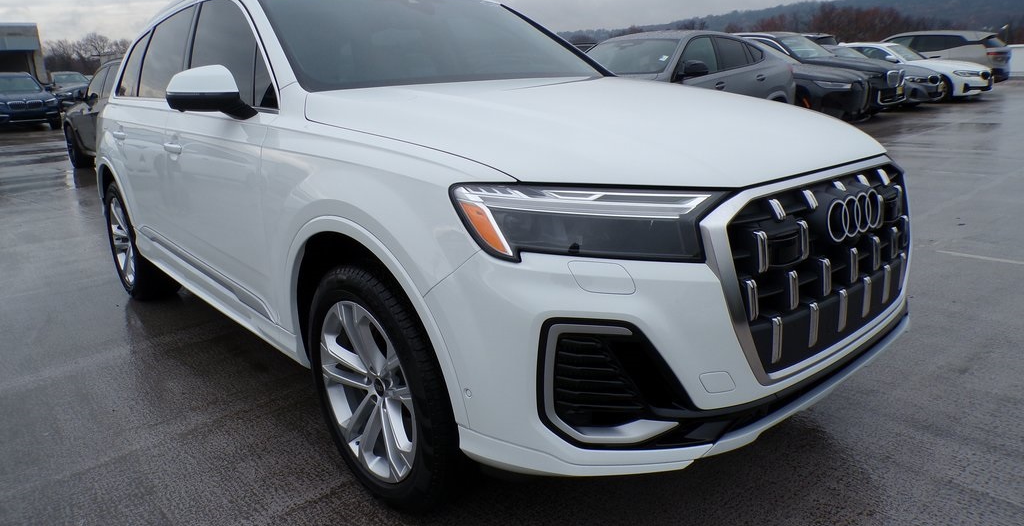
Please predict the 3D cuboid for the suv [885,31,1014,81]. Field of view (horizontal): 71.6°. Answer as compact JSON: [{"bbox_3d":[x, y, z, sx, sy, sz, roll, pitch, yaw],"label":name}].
[{"bbox_3d":[12.689,-6.367,22.345,1.970,1.690,4.950,-16,21,-40],"label":"suv"}]

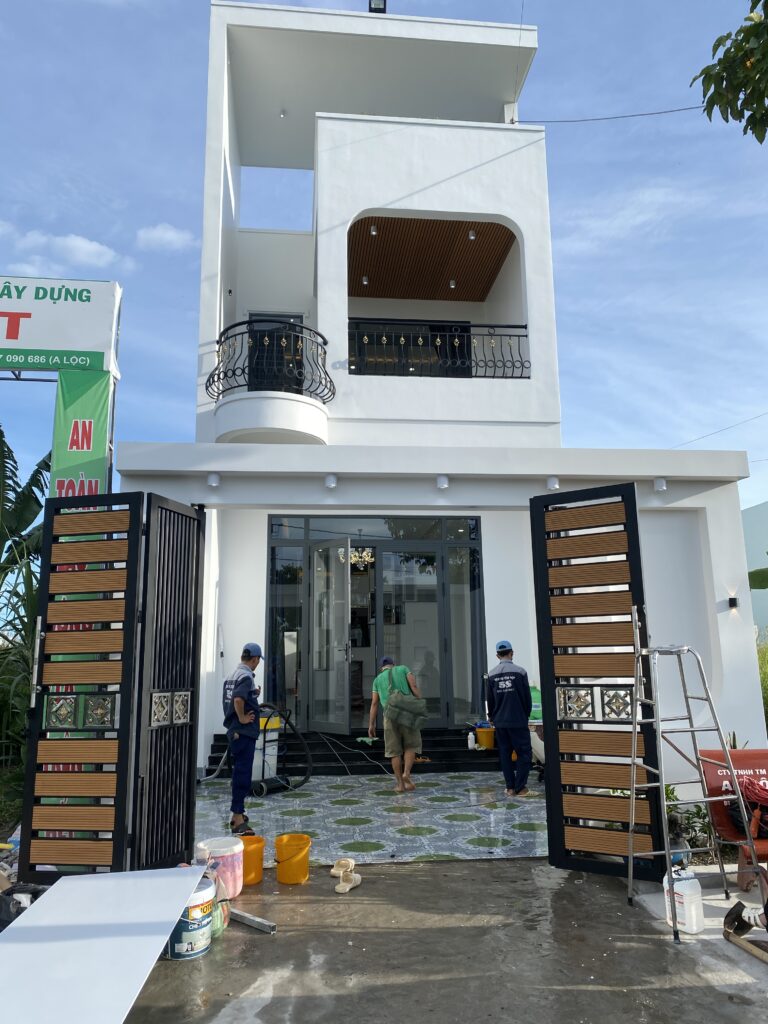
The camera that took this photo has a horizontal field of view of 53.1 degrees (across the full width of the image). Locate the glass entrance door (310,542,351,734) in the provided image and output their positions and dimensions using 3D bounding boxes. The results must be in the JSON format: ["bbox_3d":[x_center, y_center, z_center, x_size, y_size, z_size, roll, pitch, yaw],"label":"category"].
[{"bbox_3d":[-0.755,1.706,10.571,0.051,2.586,0.937,8,-14,-40],"label":"glass entrance door"}]

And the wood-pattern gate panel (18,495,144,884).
[{"bbox_3d":[-2.099,1.176,5.381,0.798,2.646,0.071,-3,-12,10],"label":"wood-pattern gate panel"}]

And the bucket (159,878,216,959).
[{"bbox_3d":[-1.041,2.181,4.127,0.288,0.328,0.288,0,-12,-7],"label":"bucket"}]

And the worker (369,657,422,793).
[{"bbox_3d":[0.134,2.453,9.002,0.626,1.495,0.586,1,-12,-8],"label":"worker"}]

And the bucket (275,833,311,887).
[{"bbox_3d":[-0.616,2.361,5.229,0.249,0.273,0.249,0,-11,-6],"label":"bucket"}]

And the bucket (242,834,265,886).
[{"bbox_3d":[-0.929,2.364,5.219,0.249,0.273,0.249,0,-11,-6],"label":"bucket"}]

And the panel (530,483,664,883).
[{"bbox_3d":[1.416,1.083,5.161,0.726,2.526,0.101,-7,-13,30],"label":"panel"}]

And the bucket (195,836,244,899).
[{"bbox_3d":[-1.073,2.340,5.055,0.306,0.317,0.306,0,-12,-7],"label":"bucket"}]

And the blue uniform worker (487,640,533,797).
[{"bbox_3d":[1.410,2.285,8.645,0.525,1.656,0.384,-5,-13,19],"label":"blue uniform worker"}]

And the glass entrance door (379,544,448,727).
[{"bbox_3d":[0.413,1.849,11.604,1.074,2.721,0.071,0,-12,-7],"label":"glass entrance door"}]

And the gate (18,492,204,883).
[{"bbox_3d":[-1.868,1.174,5.378,0.956,2.547,0.735,-2,-11,6],"label":"gate"}]

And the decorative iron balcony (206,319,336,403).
[{"bbox_3d":[-1.536,-2.097,10.541,1.787,0.927,0.828,0,-12,-7],"label":"decorative iron balcony"}]

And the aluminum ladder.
[{"bbox_3d":[1.781,1.546,4.475,0.604,1.527,0.656,0,-11,-2],"label":"aluminum ladder"}]

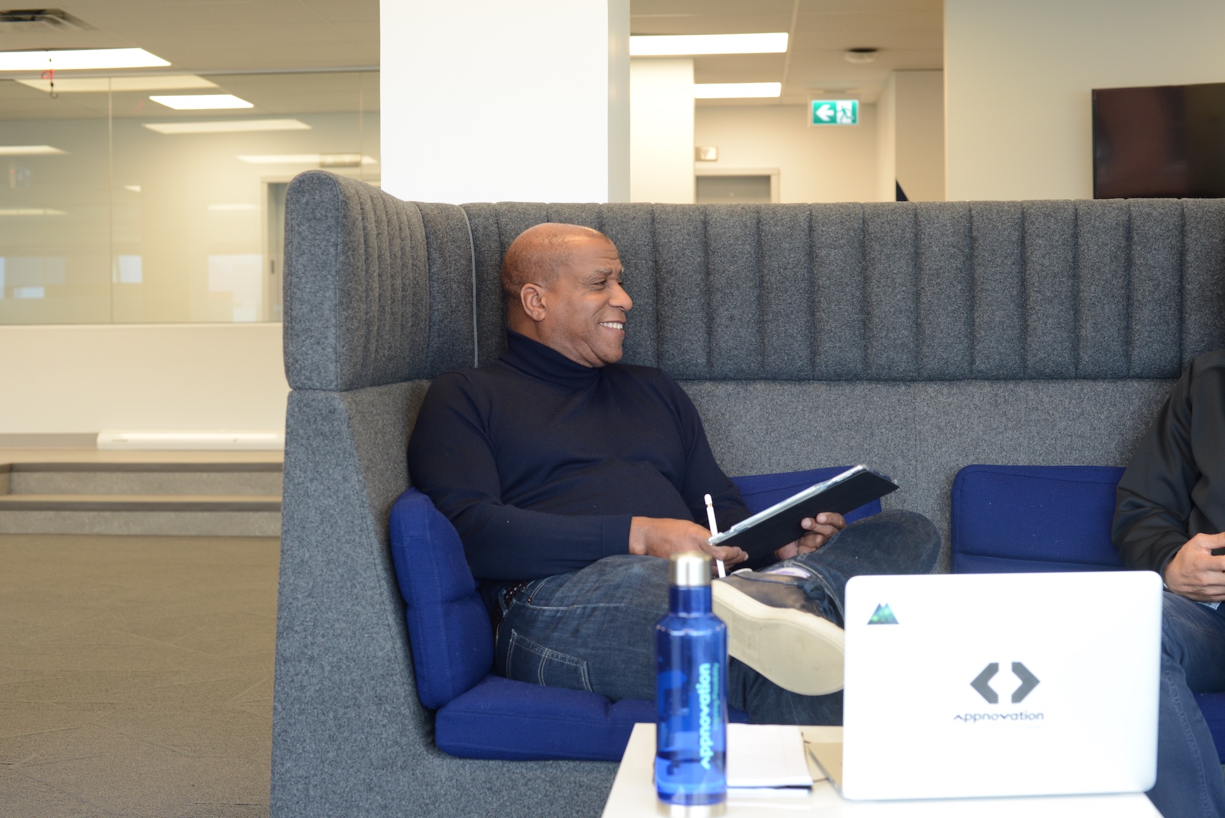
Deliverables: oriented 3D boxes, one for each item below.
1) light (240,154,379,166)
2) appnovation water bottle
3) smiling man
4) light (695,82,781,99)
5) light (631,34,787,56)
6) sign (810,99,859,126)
[{"bbox_3d":[-2.889,-2.394,16.250,1.210,0.070,0.600,0,2,4],"label":"light"},{"bbox_3d":[0.081,0.281,1.756,0.072,0.261,0.072,-1,2,0],"label":"appnovation water bottle"},{"bbox_3d":[0.114,0.298,2.720,0.720,1.180,0.830,-2,2,-37],"label":"smiling man"},{"bbox_3d":[0.908,-2.312,12.272,0.610,0.070,0.610,0,2,4],"label":"light"},{"bbox_3d":[0.466,-2.253,10.461,1.210,0.070,0.610,0,2,4],"label":"light"},{"bbox_3d":[1.613,-2.151,12.350,0.340,0.185,0.060,0,2,4],"label":"sign"}]

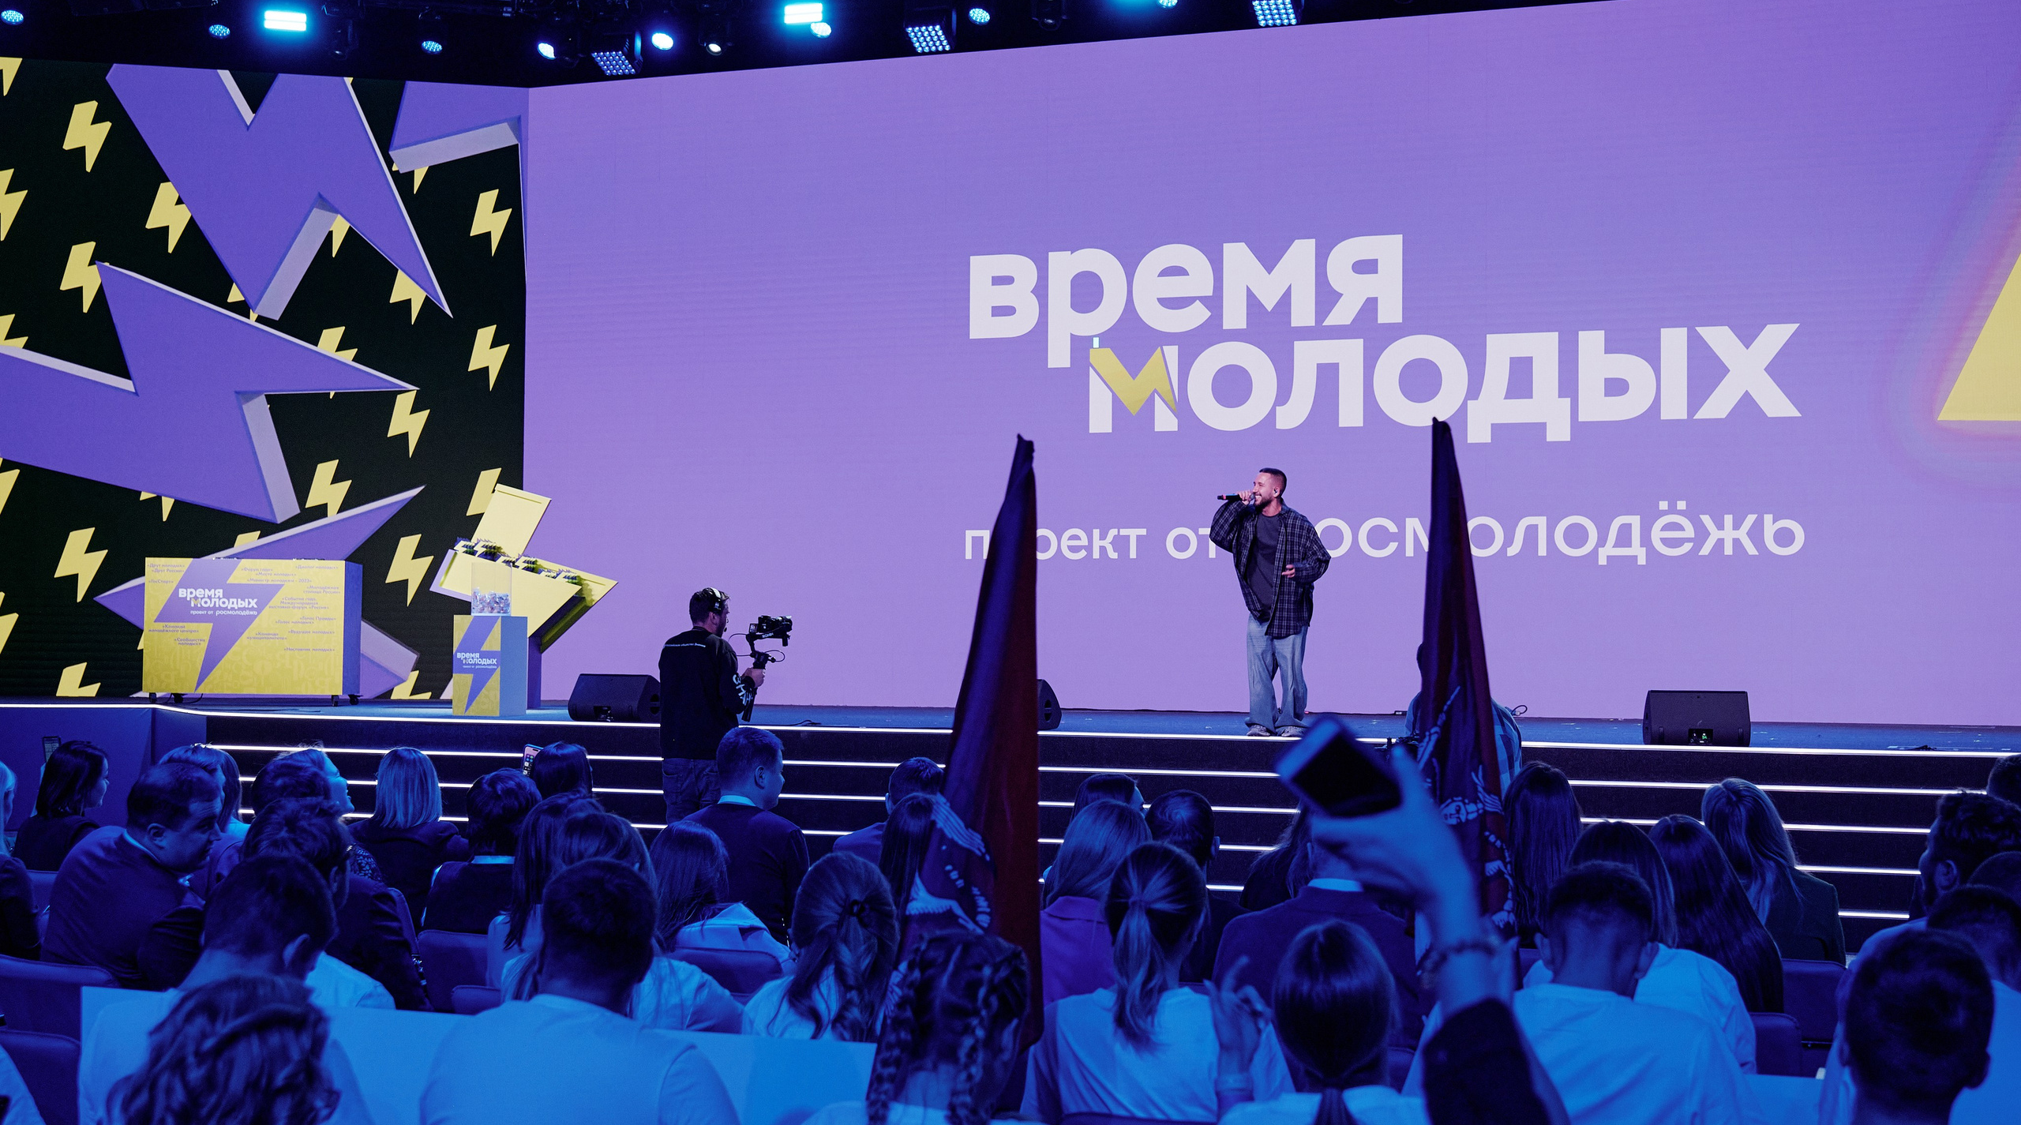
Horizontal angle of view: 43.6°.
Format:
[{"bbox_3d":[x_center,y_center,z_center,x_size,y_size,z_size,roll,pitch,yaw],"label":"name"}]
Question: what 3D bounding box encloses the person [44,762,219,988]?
[{"bbox_3d":[-2.000,1.120,6.100,0.580,1.280,0.750,0,-1,36],"label":"person"}]

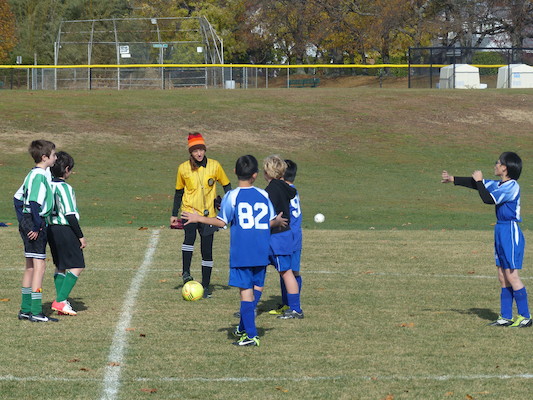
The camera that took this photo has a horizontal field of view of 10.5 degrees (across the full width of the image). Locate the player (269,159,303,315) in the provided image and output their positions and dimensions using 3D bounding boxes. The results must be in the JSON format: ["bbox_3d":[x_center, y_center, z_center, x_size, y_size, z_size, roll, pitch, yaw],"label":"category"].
[{"bbox_3d":[0.187,0.331,25.900,0.370,1.377,0.410,1,1,32],"label":"player"}]

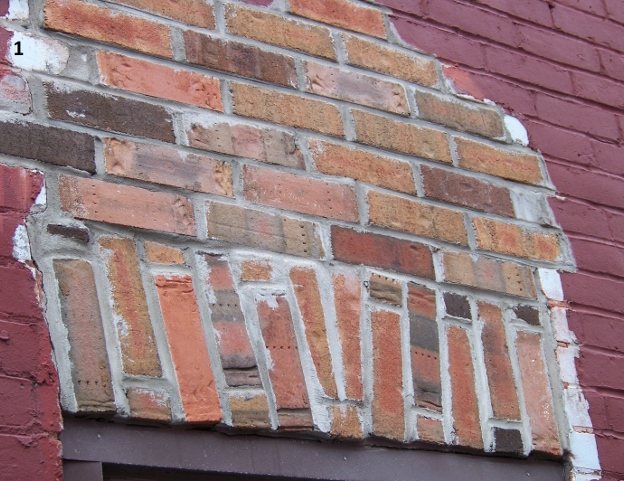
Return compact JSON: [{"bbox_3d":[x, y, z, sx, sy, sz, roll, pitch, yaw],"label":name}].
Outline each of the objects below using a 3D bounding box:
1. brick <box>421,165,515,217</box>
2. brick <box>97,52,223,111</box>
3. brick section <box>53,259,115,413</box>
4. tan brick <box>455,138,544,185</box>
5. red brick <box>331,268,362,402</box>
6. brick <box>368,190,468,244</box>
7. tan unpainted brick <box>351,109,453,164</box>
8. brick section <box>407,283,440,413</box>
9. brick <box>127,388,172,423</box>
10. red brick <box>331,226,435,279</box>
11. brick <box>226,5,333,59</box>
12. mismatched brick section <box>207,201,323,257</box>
[{"bbox_3d":[0.223,-0.061,2.615,0.196,0.056,0.093,10,-28,-36],"label":"brick"},{"bbox_3d":[-0.239,-0.206,2.303,0.203,0.056,0.093,10,-28,-36],"label":"brick"},{"bbox_3d":[-0.324,0.141,2.135,0.056,0.206,0.092,4,-26,-37],"label":"brick section"},{"bbox_3d":[0.296,-0.118,2.780,0.199,0.056,0.092,10,-30,-35],"label":"tan brick"},{"bbox_3d":[0.031,0.158,2.353,0.053,0.199,0.094,14,-33,-32],"label":"red brick"},{"bbox_3d":[0.140,-0.015,2.539,0.196,0.056,0.094,10,-30,-34],"label":"brick"},{"bbox_3d":[0.119,-0.146,2.598,0.198,0.056,0.094,10,-30,-34],"label":"tan unpainted brick"},{"bbox_3d":[0.146,0.180,2.492,0.055,0.203,0.092,18,-34,-31],"label":"brick section"},{"bbox_3d":[-0.234,0.231,2.099,0.062,0.041,0.094,10,-30,-34],"label":"brick"},{"bbox_3d":[0.085,0.038,2.523,0.202,0.056,0.092,10,-30,-35],"label":"red brick"},{"bbox_3d":[-0.074,-0.314,2.592,0.204,0.056,0.092,10,-30,-35],"label":"brick"},{"bbox_3d":[-0.095,0.004,2.397,0.202,0.056,0.092,10,-30,-35],"label":"mismatched brick section"}]

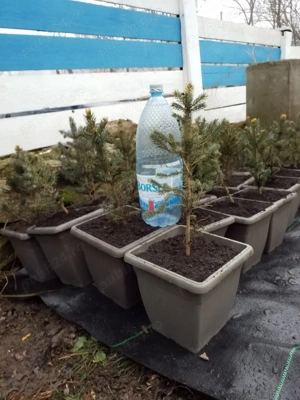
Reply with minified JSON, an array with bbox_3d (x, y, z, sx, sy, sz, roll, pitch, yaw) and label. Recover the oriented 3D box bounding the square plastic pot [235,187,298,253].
[{"bbox_3d":[0.409,0.077,1.169,0.196,0.192,0.196,10,21,42],"label":"square plastic pot"}]

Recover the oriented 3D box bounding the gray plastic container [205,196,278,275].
[{"bbox_3d":[0.283,0.116,1.031,0.196,0.192,0.196,10,20,42],"label":"gray plastic container"}]

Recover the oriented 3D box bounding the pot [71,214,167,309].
[{"bbox_3d":[-0.061,0.152,0.819,0.196,0.192,0.196,18,29,42],"label":"pot"}]

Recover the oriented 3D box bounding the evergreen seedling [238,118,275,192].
[{"bbox_3d":[0.402,-0.155,1.165,0.142,0.287,0.135,-3,20,0],"label":"evergreen seedling"}]

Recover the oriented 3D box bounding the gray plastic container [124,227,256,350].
[{"bbox_3d":[0.086,0.195,0.683,0.196,0.192,0.196,15,26,41],"label":"gray plastic container"}]

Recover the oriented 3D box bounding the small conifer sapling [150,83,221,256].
[{"bbox_3d":[0.070,-0.045,0.616,0.138,0.351,0.131,-3,20,0],"label":"small conifer sapling"}]

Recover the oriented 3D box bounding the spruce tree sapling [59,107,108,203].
[{"bbox_3d":[-0.224,-0.146,1.052,0.169,0.312,0.160,-3,20,0],"label":"spruce tree sapling"}]

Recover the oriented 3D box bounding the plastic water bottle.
[{"bbox_3d":[0.023,-0.098,0.739,0.111,0.328,0.111,-3,20,0],"label":"plastic water bottle"}]

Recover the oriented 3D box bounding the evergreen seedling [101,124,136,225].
[{"bbox_3d":[-0.072,-0.060,0.788,0.106,0.256,0.101,-3,20,0],"label":"evergreen seedling"}]

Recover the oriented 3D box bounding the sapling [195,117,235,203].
[{"bbox_3d":[0.217,-0.127,1.065,0.143,0.298,0.136,-3,20,0],"label":"sapling"}]

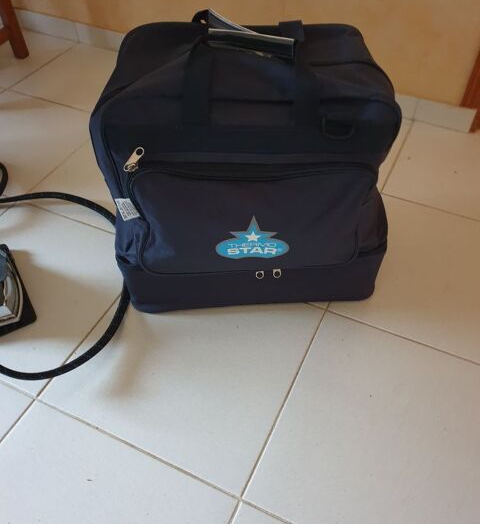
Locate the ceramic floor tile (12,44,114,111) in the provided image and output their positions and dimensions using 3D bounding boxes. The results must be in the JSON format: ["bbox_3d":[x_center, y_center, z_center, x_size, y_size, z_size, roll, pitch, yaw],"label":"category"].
[{"bbox_3d":[-0.474,-0.624,1.619,0.400,0.010,0.392,19,51,17],"label":"ceramic floor tile"}]

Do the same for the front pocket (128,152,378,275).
[{"bbox_3d":[0.020,-0.073,0.814,0.384,0.236,0.044,-3,49,-2],"label":"front pocket"}]

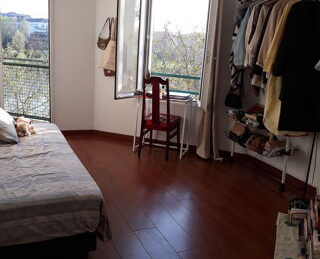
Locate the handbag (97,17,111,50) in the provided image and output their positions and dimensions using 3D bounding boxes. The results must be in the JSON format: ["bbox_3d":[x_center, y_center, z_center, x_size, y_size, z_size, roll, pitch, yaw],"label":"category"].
[{"bbox_3d":[-0.810,-1.372,4.793,0.205,0.455,0.075,7,12,16],"label":"handbag"}]

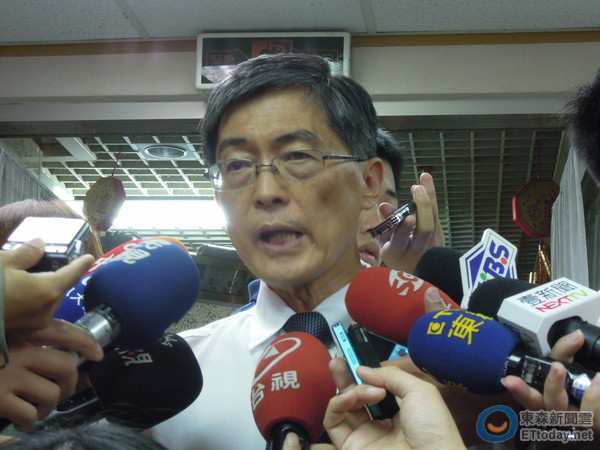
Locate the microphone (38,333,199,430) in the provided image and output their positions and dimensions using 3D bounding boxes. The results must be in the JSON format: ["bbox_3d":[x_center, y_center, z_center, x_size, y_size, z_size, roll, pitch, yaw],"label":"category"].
[{"bbox_3d":[-0.193,0.165,1.335,0.235,0.078,0.078,-21,-4,-32],"label":"microphone"}]

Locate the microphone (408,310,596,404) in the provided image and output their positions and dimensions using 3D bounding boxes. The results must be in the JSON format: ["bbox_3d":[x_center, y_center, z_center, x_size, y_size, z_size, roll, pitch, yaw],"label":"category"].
[{"bbox_3d":[0.209,0.139,1.351,0.235,0.074,0.074,20,-3,26],"label":"microphone"}]

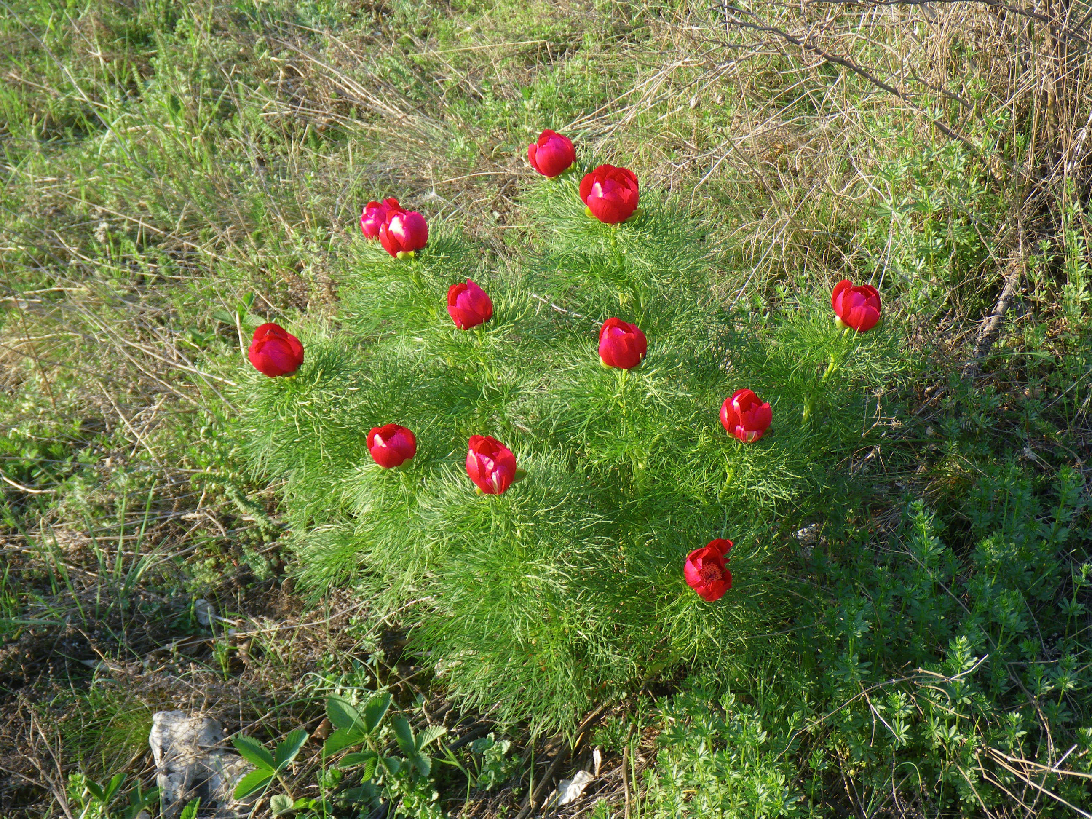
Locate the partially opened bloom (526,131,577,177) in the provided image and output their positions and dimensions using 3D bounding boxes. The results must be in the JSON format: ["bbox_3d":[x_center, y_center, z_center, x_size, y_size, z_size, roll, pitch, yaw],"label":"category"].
[{"bbox_3d":[0.006,-0.280,2.141,0.053,0.053,0.053,0,37,0],"label":"partially opened bloom"}]

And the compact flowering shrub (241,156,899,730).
[{"bbox_3d":[0.025,0.006,2.053,0.691,0.380,0.585,0,37,0],"label":"compact flowering shrub"}]

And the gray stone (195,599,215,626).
[{"bbox_3d":[-0.361,0.214,2.070,0.023,0.026,0.021,0,33,0],"label":"gray stone"}]

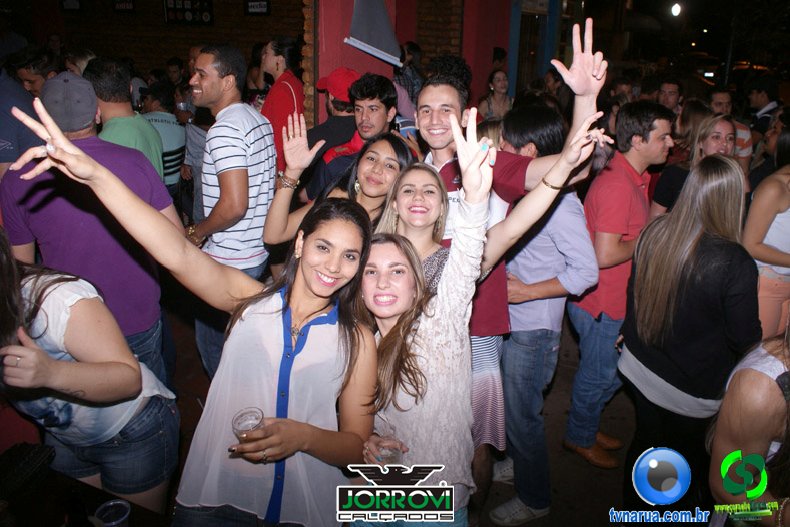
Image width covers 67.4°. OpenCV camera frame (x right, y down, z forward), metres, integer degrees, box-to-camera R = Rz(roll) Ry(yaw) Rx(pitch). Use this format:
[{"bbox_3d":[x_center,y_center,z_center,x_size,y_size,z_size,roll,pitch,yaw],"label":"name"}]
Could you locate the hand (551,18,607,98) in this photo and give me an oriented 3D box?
[{"bbox_3d":[0.465,-0.519,1.500,0.135,0.200,0.065,3,15,6],"label":"hand"}]

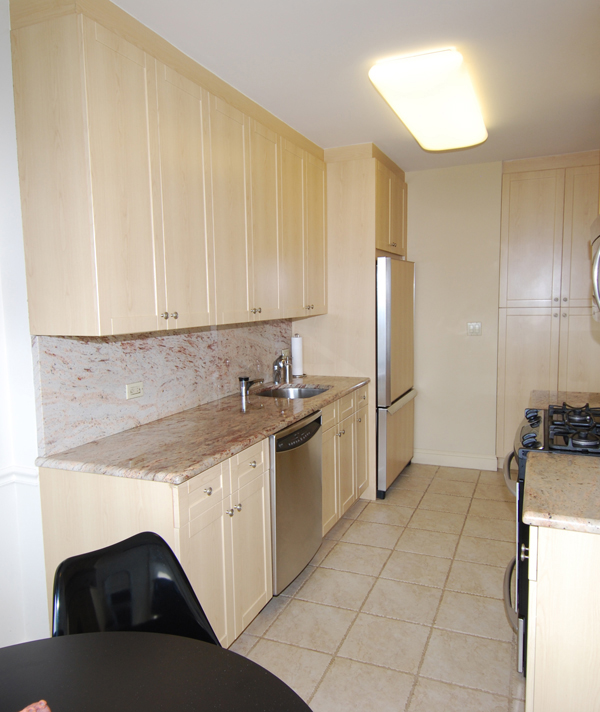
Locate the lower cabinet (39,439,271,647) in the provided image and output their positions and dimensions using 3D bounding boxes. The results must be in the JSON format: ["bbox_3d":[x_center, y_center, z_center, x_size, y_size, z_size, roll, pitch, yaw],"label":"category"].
[{"bbox_3d":[-0.533,0.814,2.145,0.626,0.870,0.632,1,5,23],"label":"lower cabinet"}]

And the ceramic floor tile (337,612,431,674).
[{"bbox_3d":[0.371,1.242,2.308,0.334,0.010,0.330,1,6,24],"label":"ceramic floor tile"}]

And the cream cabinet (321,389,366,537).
[{"bbox_3d":[0.045,0.657,3.599,0.575,0.821,0.913,1,6,24],"label":"cream cabinet"}]

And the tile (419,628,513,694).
[{"bbox_3d":[0.681,1.235,2.160,0.334,0.015,0.334,1,6,24],"label":"tile"}]

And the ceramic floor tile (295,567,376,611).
[{"bbox_3d":[0.196,1.192,2.738,0.334,0.015,0.334,1,6,24],"label":"ceramic floor tile"}]

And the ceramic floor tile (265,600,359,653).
[{"bbox_3d":[0.056,1.221,2.410,0.332,0.010,0.336,1,5,23],"label":"ceramic floor tile"}]

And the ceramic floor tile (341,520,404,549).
[{"bbox_3d":[0.465,1.126,3.355,0.334,0.015,0.334,1,6,24],"label":"ceramic floor tile"}]

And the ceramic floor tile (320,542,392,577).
[{"bbox_3d":[0.328,1.167,3.063,0.334,0.010,0.330,1,6,24],"label":"ceramic floor tile"}]

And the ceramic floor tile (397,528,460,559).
[{"bbox_3d":[0.780,1.135,3.227,0.332,0.010,0.336,1,5,23],"label":"ceramic floor tile"}]

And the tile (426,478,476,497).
[{"bbox_3d":[1.179,1.031,4.144,0.334,0.015,0.334,1,6,24],"label":"tile"}]

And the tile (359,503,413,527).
[{"bbox_3d":[0.600,1.099,3.680,0.334,0.010,0.330,1,6,24],"label":"tile"}]

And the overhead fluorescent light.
[{"bbox_3d":[0.801,-1.414,3.084,0.440,0.090,1.280,1,5,23],"label":"overhead fluorescent light"}]

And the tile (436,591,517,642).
[{"bbox_3d":[0.821,1.214,2.479,0.334,0.010,0.330,1,6,24],"label":"tile"}]

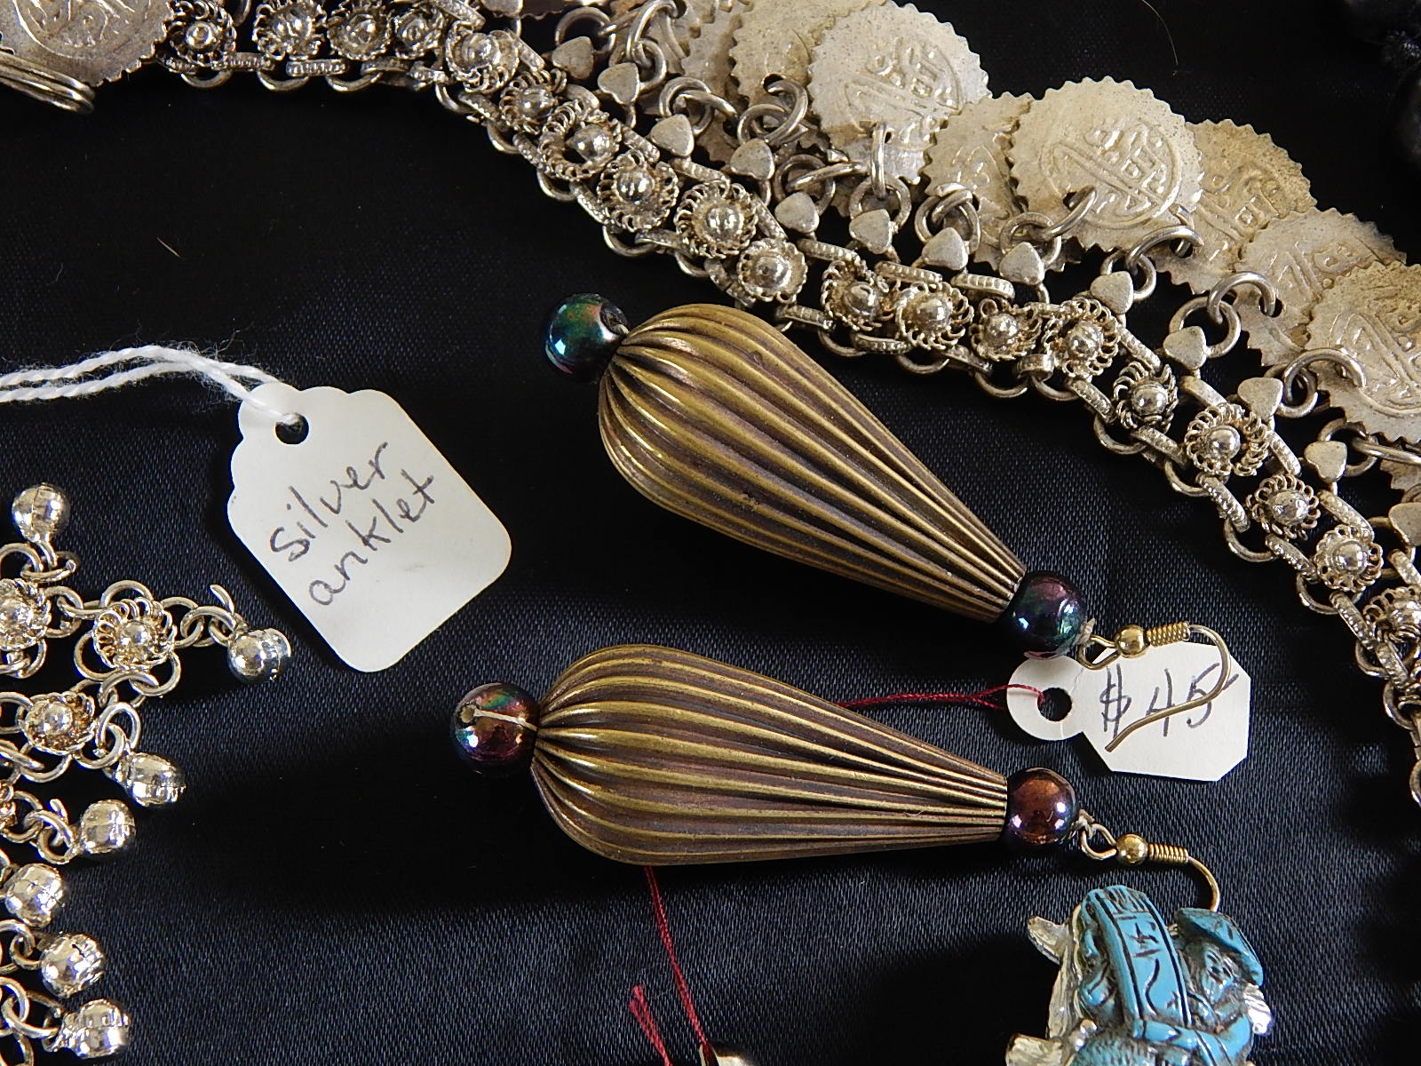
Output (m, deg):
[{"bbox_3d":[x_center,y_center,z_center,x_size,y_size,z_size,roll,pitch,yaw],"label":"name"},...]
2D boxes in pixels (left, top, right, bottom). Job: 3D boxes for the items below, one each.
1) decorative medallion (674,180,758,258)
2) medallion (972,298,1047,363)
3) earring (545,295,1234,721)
[{"bbox_3d":[0.001,-0.030,0.269,0.008,0.003,0.008,0,75,-1],"label":"decorative medallion"},{"bbox_3d":[0.030,-0.020,0.283,0.007,0.003,0.007,0,74,-1],"label":"medallion"},{"bbox_3d":[0.016,-0.002,0.273,0.074,0.020,0.020,31,76,-1],"label":"earring"}]

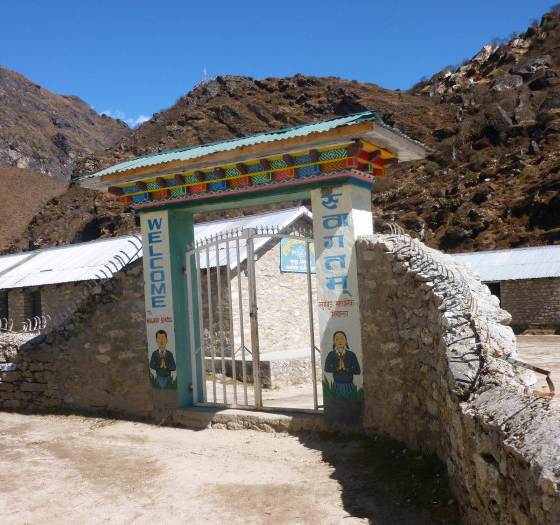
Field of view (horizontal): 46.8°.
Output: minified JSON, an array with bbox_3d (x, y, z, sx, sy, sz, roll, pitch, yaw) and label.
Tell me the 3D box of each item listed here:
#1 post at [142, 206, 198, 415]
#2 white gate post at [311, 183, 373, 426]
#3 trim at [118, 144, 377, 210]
[{"bbox_3d":[-1.415,0.631,8.541,0.459,2.555,0.534,-5,-3,30],"label":"post"},{"bbox_3d":[0.773,0.484,7.297,0.481,2.625,0.542,-5,-3,30],"label":"white gate post"},{"bbox_3d":[-0.450,-0.958,8.011,3.378,0.315,0.840,-5,-3,30],"label":"trim"}]

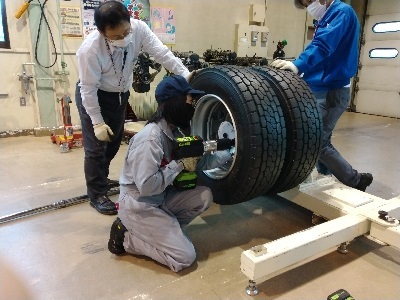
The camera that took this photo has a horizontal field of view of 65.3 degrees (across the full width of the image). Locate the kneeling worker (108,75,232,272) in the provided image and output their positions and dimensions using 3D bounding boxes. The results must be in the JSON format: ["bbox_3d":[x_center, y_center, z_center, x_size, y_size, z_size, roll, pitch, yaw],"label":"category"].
[{"bbox_3d":[-0.154,0.104,1.887,0.840,1.100,0.560,-2,15,-15],"label":"kneeling worker"}]

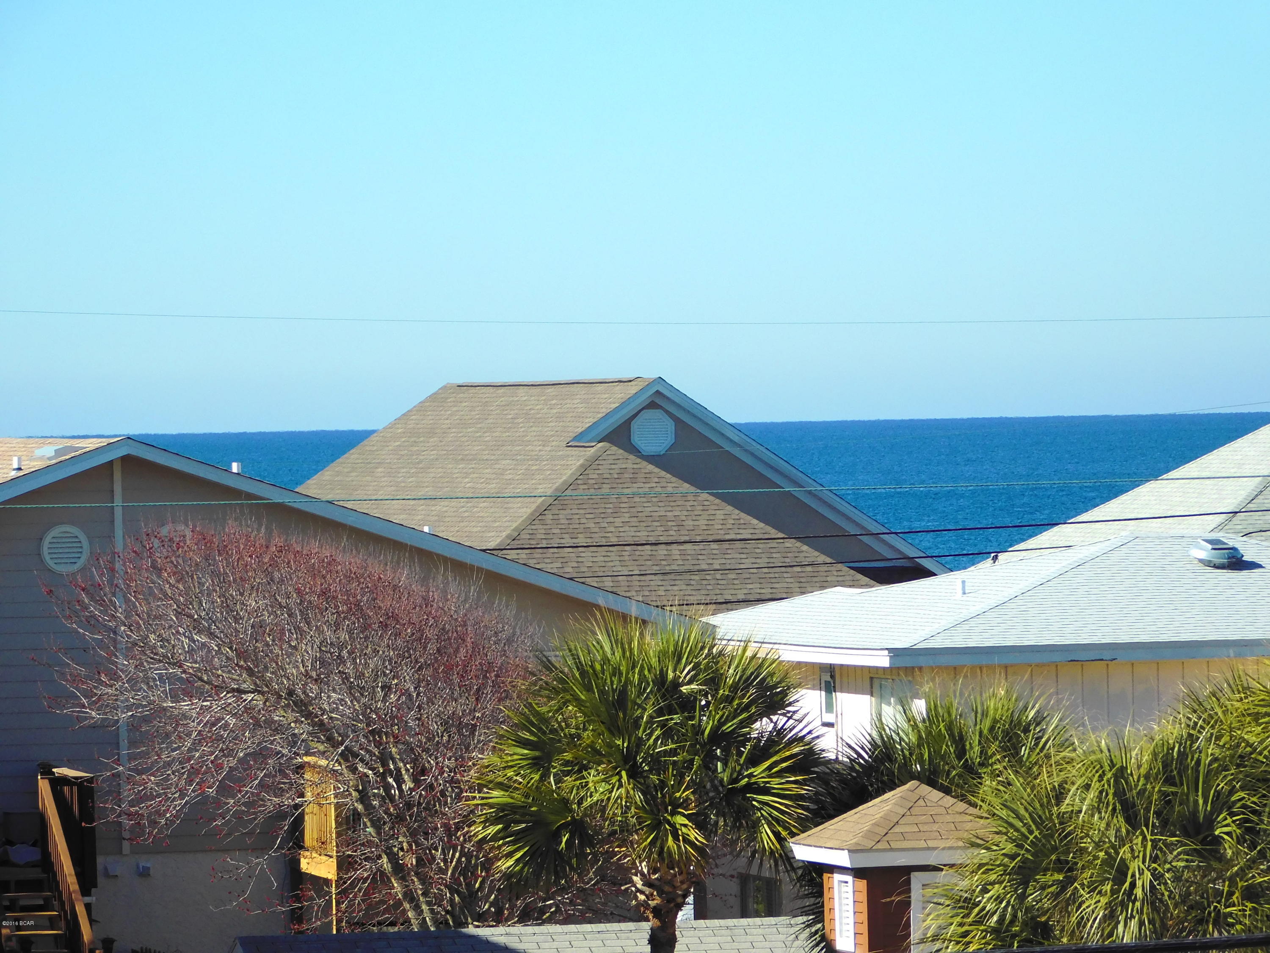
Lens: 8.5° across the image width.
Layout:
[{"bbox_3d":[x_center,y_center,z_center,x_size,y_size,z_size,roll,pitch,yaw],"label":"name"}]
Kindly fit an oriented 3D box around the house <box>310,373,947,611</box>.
[{"bbox_3d":[-0.569,2.537,137.685,11.000,8.200,18.800,-1,0,-16],"label":"house"}]

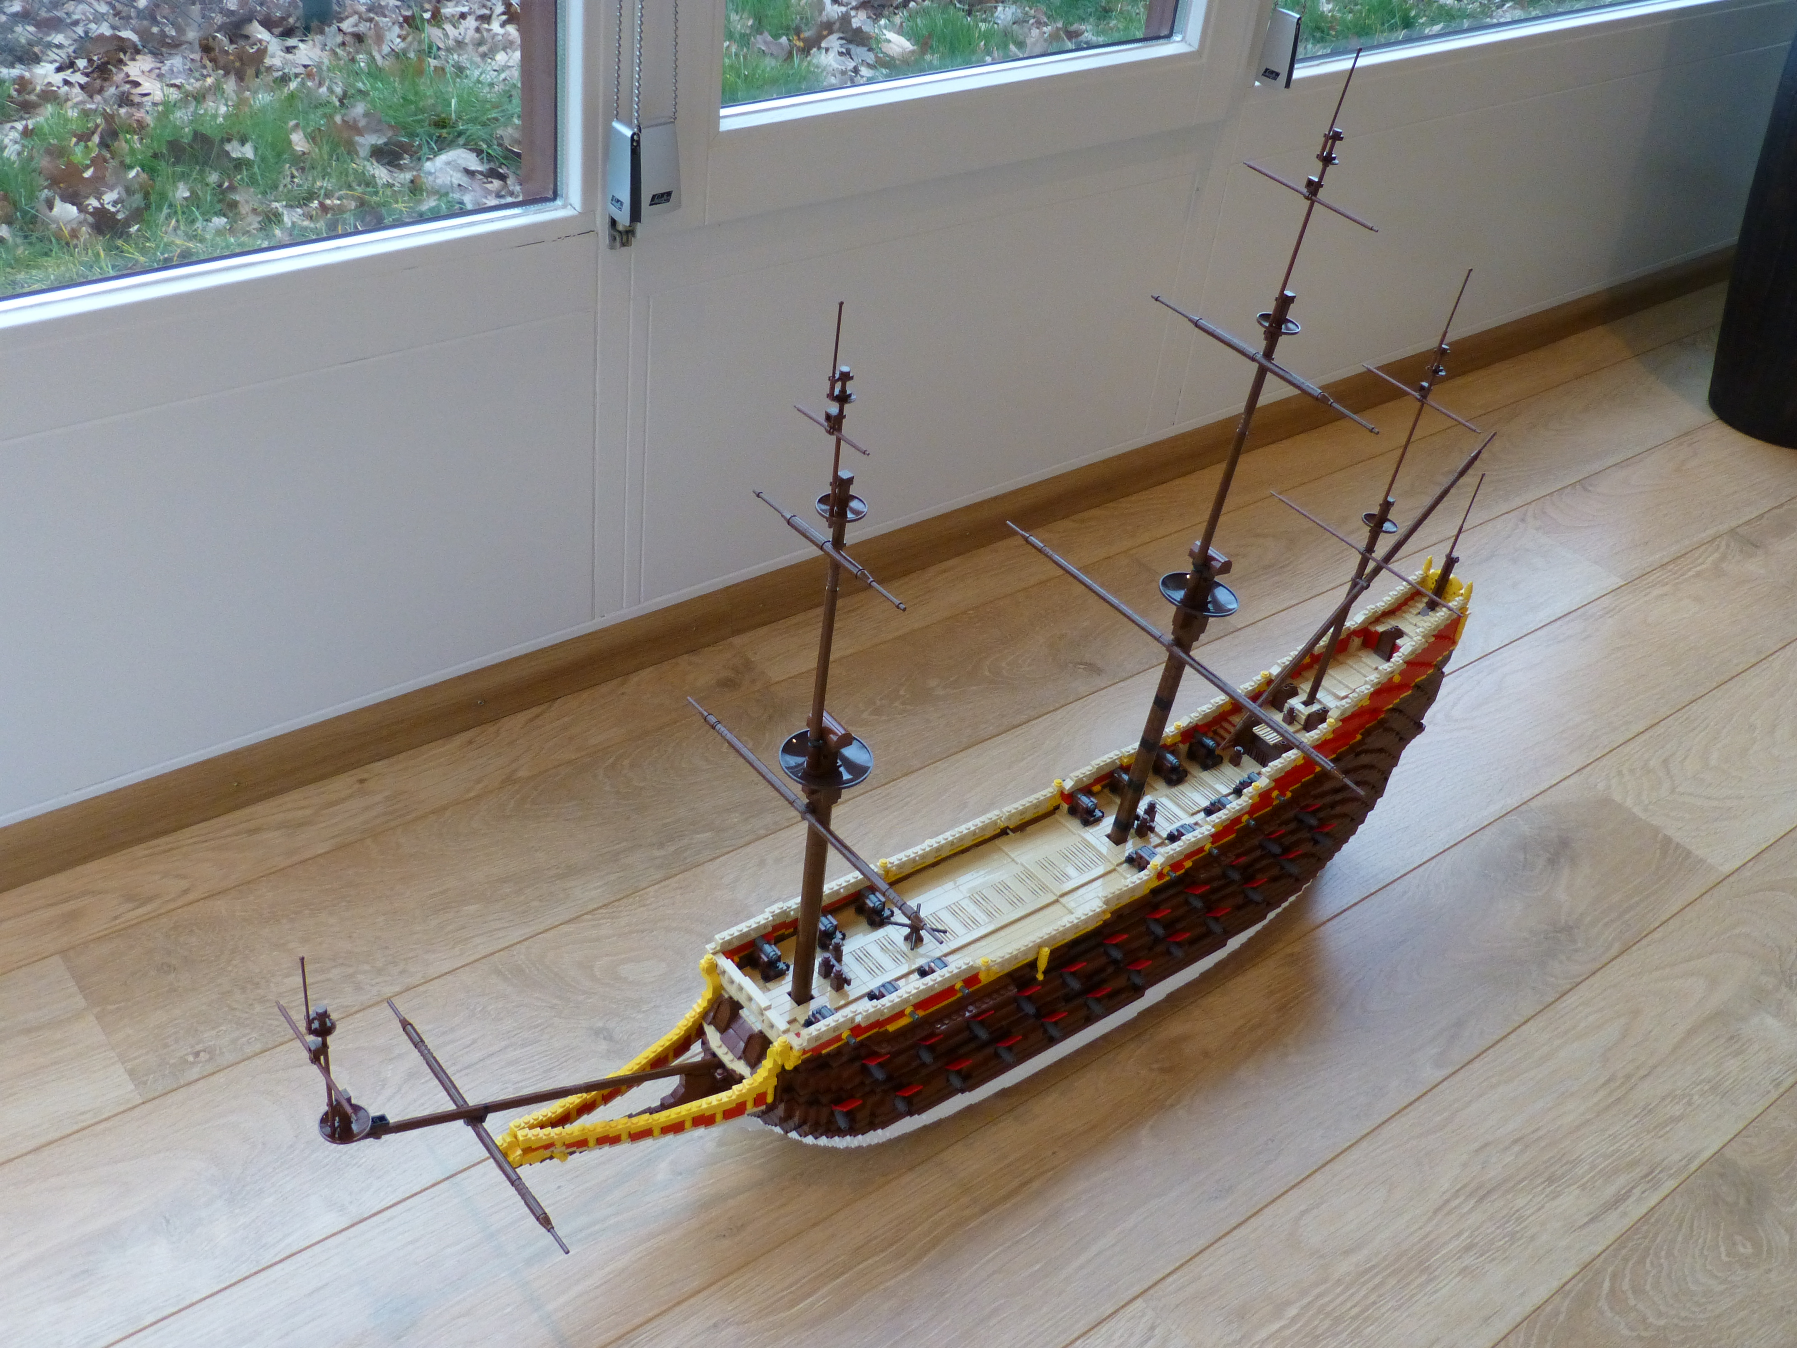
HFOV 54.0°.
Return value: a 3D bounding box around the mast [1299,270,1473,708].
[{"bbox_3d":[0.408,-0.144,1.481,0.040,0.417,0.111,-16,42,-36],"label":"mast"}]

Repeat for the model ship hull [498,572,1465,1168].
[{"bbox_3d":[0.107,0.176,1.459,0.959,0.327,0.188,-20,45,-32],"label":"model ship hull"}]

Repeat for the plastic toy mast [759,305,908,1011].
[{"bbox_3d":[-0.049,0.018,1.168,0.065,0.584,0.161,-23,46,-31],"label":"plastic toy mast"}]

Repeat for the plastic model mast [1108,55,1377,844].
[{"bbox_3d":[0.245,-0.131,1.332,0.066,0.674,0.216,-17,43,-35],"label":"plastic model mast"}]

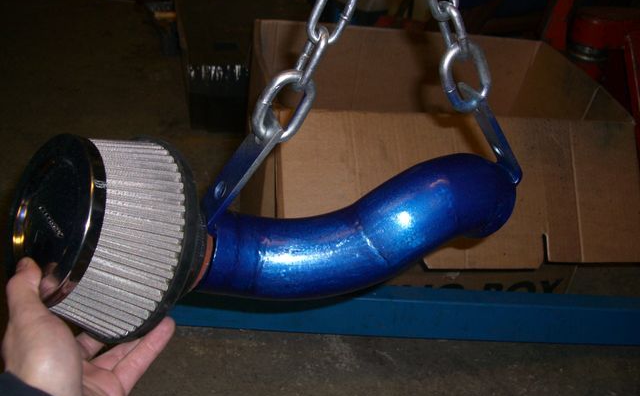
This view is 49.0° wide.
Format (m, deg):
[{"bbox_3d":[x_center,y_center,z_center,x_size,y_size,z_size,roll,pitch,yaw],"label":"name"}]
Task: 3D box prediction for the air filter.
[{"bbox_3d":[-0.157,0.027,0.532,0.117,0.160,0.160,18,12,-46],"label":"air filter"}]

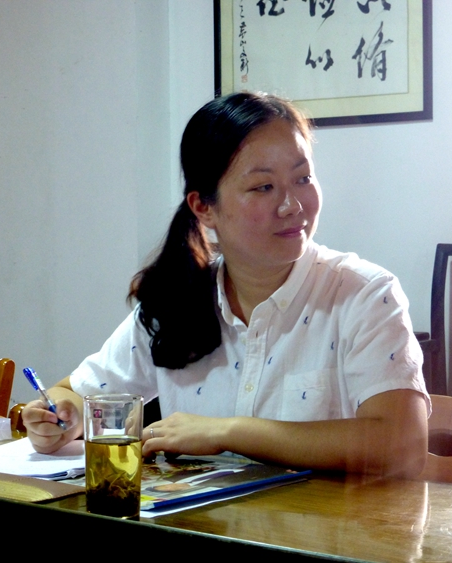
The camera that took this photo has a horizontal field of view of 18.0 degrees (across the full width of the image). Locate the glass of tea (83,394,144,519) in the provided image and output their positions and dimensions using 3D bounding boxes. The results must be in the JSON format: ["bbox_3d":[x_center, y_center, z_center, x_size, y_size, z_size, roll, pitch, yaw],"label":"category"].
[{"bbox_3d":[-0.124,0.194,1.580,0.067,0.129,0.067,-1,2,0],"label":"glass of tea"}]

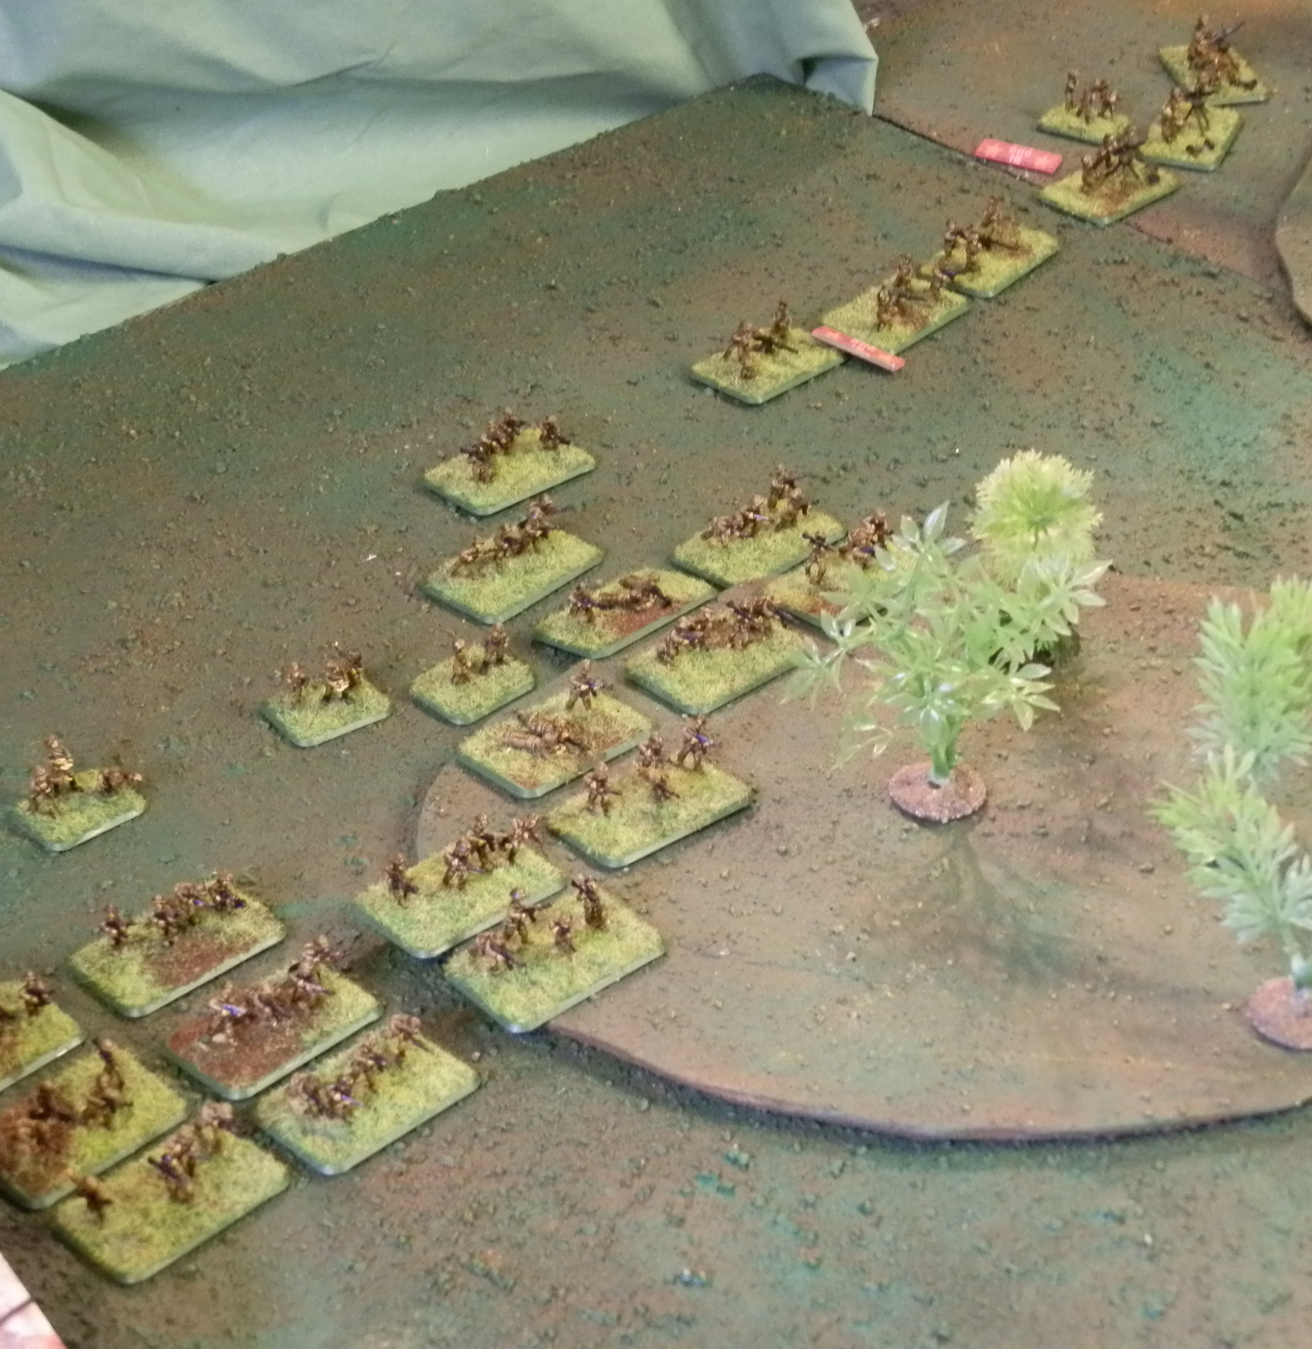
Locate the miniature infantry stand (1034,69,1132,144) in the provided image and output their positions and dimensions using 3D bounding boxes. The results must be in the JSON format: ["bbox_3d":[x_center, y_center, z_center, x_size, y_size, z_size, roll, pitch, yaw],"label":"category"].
[{"bbox_3d":[0.165,-0.219,1.216,0.033,0.020,0.025,22,41,33],"label":"miniature infantry stand"}]

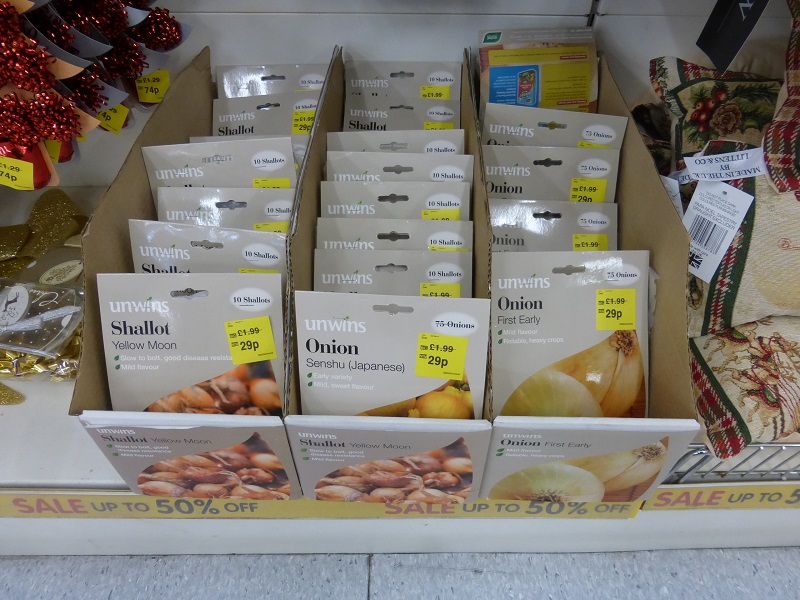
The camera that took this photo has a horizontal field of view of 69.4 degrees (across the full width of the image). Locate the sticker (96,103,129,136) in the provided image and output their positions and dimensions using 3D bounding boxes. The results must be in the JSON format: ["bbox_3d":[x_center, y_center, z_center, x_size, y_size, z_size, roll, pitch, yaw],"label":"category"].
[{"bbox_3d":[-0.338,-0.216,0.667,0.038,0.038,0.002,26,34,-24],"label":"sticker"}]

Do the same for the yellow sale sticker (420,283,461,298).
[{"bbox_3d":[0.038,0.003,0.554,0.038,0.038,0.001,1,5,2],"label":"yellow sale sticker"}]

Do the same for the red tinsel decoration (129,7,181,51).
[{"bbox_3d":[-0.271,-0.297,0.632,0.054,0.047,0.040,-4,45,-4],"label":"red tinsel decoration"}]

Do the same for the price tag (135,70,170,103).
[{"bbox_3d":[-0.289,-0.249,0.674,0.038,0.038,0.002,-2,45,-10],"label":"price tag"}]

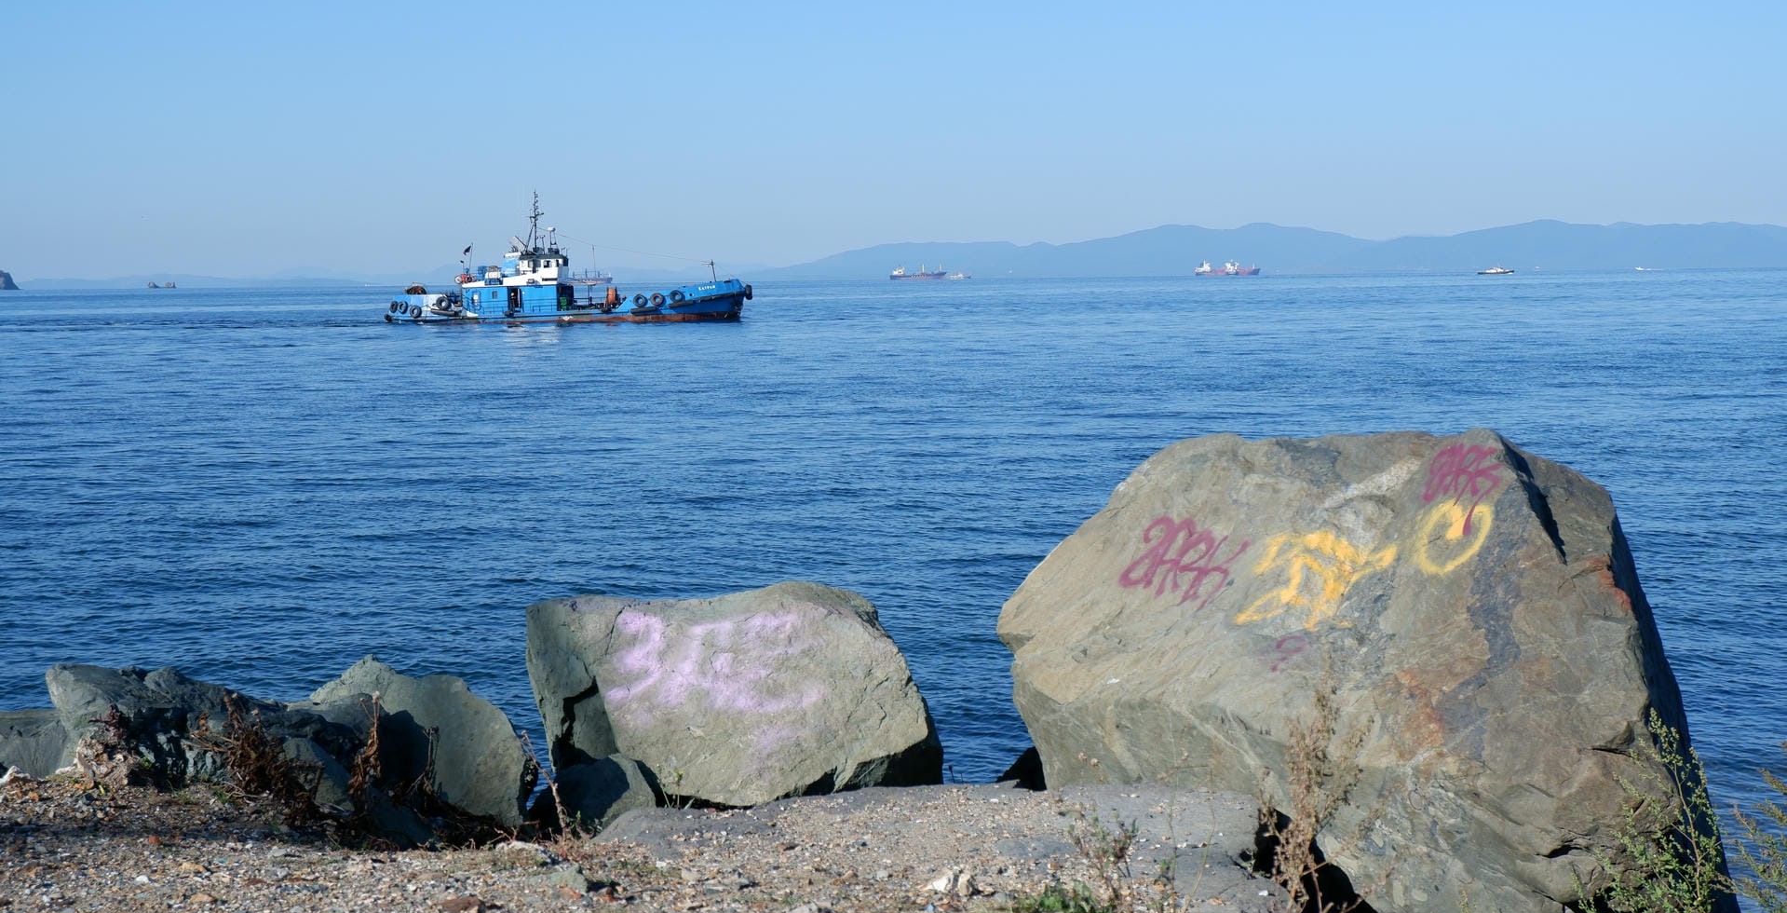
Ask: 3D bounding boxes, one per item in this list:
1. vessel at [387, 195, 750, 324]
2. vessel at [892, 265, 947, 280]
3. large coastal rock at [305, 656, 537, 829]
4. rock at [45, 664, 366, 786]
[{"bbox_3d":[-26.066,-15.673,166.000,29.300,10.300,7.200,0,5,11],"label":"vessel"},{"bbox_3d":[38.570,-281.345,3200.000,87.000,25.500,14.500,0,5,6],"label":"vessel"},{"bbox_3d":[-1.469,0.890,6.500,0.740,0.530,0.550,-1,5,-6],"label":"large coastal rock"},{"bbox_3d":[-2.245,0.888,6.850,1.020,0.410,0.650,-1,5,-4],"label":"rock"}]

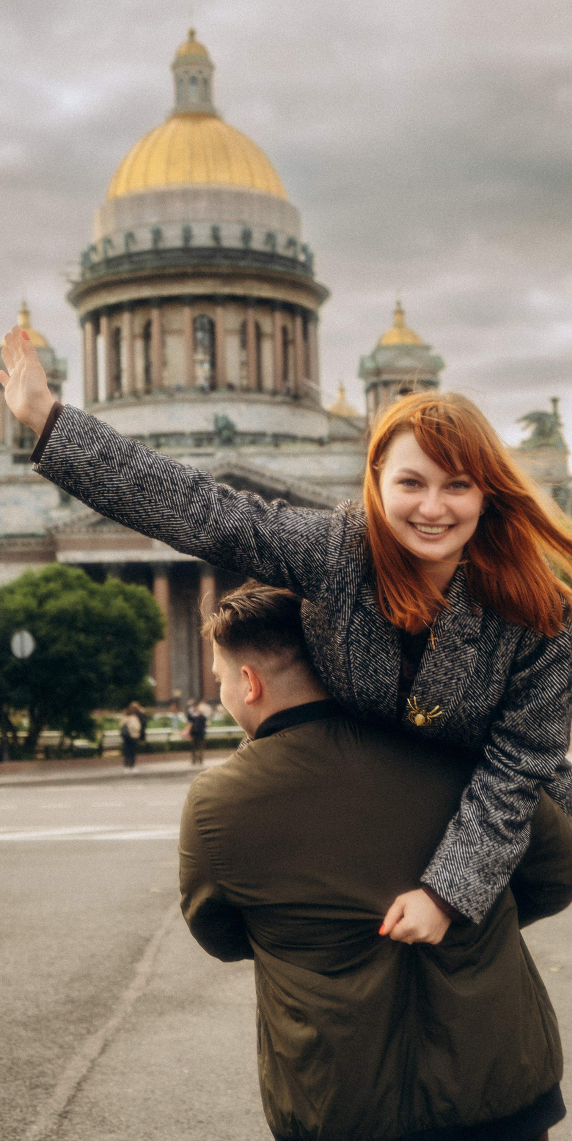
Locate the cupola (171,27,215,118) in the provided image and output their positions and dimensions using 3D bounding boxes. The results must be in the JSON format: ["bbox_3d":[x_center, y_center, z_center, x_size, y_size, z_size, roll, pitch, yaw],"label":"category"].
[{"bbox_3d":[-13.248,-71.458,254.132,6.200,12.630,6.200,-1,-4,-6],"label":"cupola"}]

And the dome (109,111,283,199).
[{"bbox_3d":[-12.872,-58.572,253.158,25.600,11.320,25.600,-1,-4,-6],"label":"dome"}]

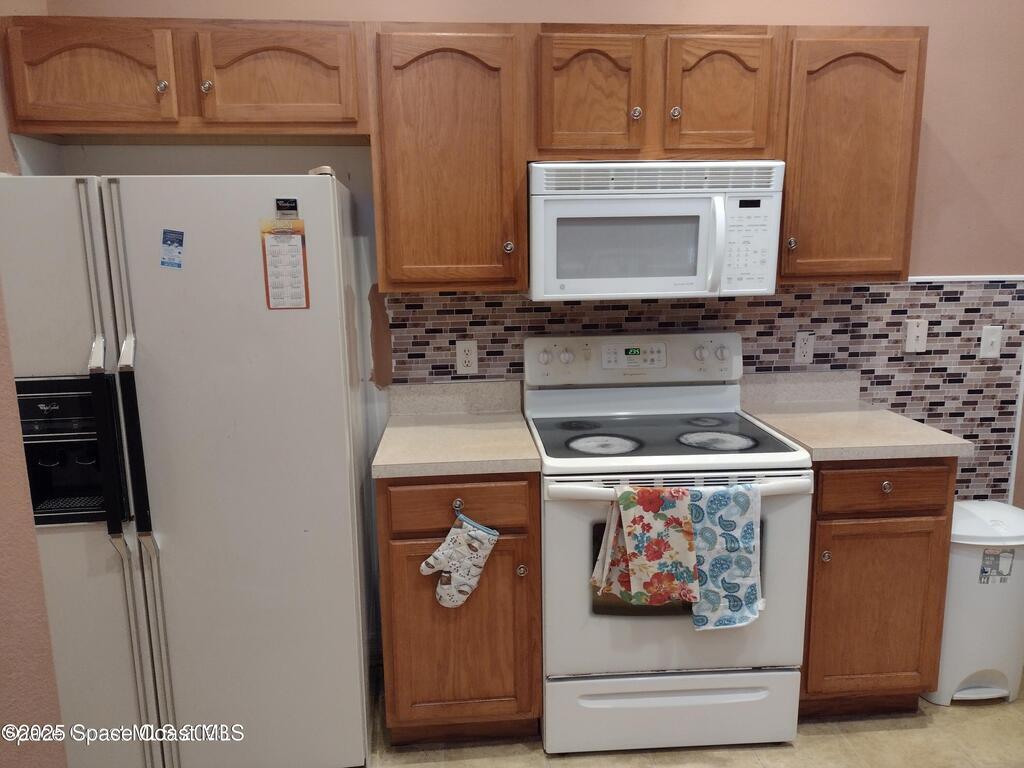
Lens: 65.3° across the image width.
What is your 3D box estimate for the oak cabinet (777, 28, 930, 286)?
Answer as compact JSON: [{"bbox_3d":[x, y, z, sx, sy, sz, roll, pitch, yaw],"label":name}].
[{"bbox_3d":[1.023,-0.714,2.580,0.437,0.762,0.344,-2,11,-4],"label":"oak cabinet"}]

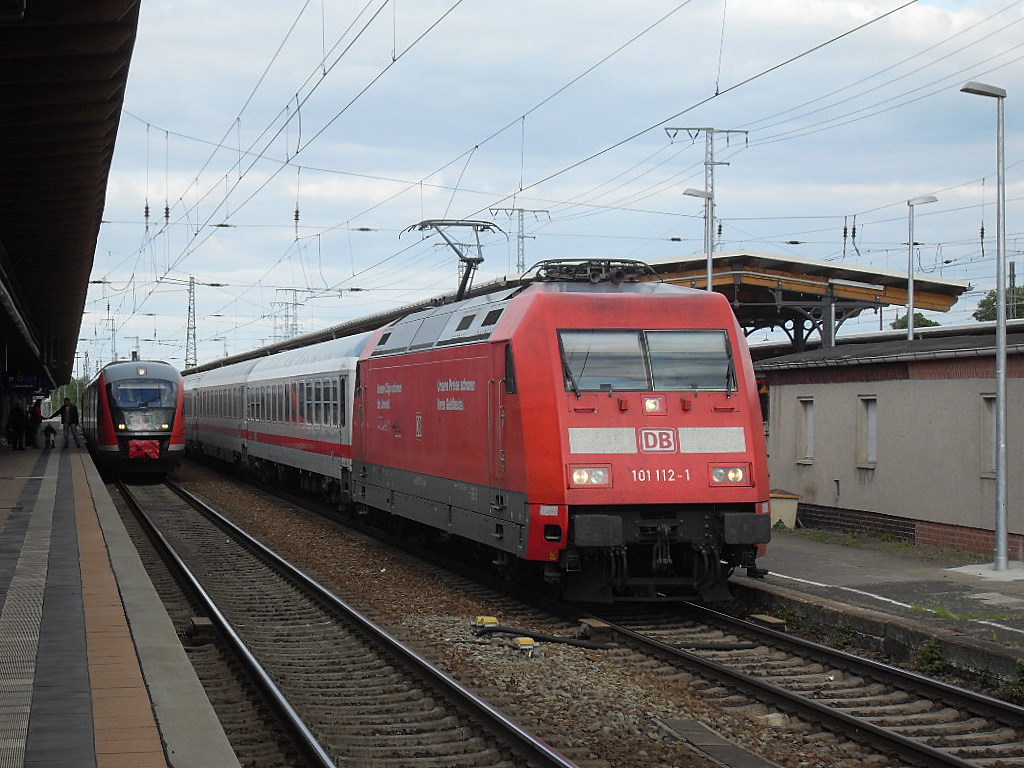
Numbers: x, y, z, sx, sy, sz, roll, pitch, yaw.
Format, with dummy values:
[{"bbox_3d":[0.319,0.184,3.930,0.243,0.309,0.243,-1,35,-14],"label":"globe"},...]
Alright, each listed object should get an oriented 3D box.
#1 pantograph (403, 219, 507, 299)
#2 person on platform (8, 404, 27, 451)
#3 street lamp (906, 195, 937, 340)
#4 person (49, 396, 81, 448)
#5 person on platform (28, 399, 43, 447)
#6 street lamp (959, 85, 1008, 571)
[{"bbox_3d":[-0.900,-1.990,40.600,1.950,1.700,2.200,0,-1,-11],"label":"pantograph"},{"bbox_3d":[-16.960,1.455,80.200,0.600,1.660,0.450,0,-1,-11],"label":"person on platform"},{"bbox_3d":[8.480,-0.620,48.200,0.600,6.500,0.240,0,-1,-11],"label":"street lamp"},{"bbox_3d":[-15.890,1.390,83.000,1.050,1.780,0.500,0,-1,-5],"label":"person"},{"bbox_3d":[-16.890,1.420,83.000,0.520,1.740,0.450,0,-1,-18],"label":"person on platform"},{"bbox_3d":[6.290,-0.780,31.200,0.600,6.500,0.240,0,-1,-11],"label":"street lamp"}]

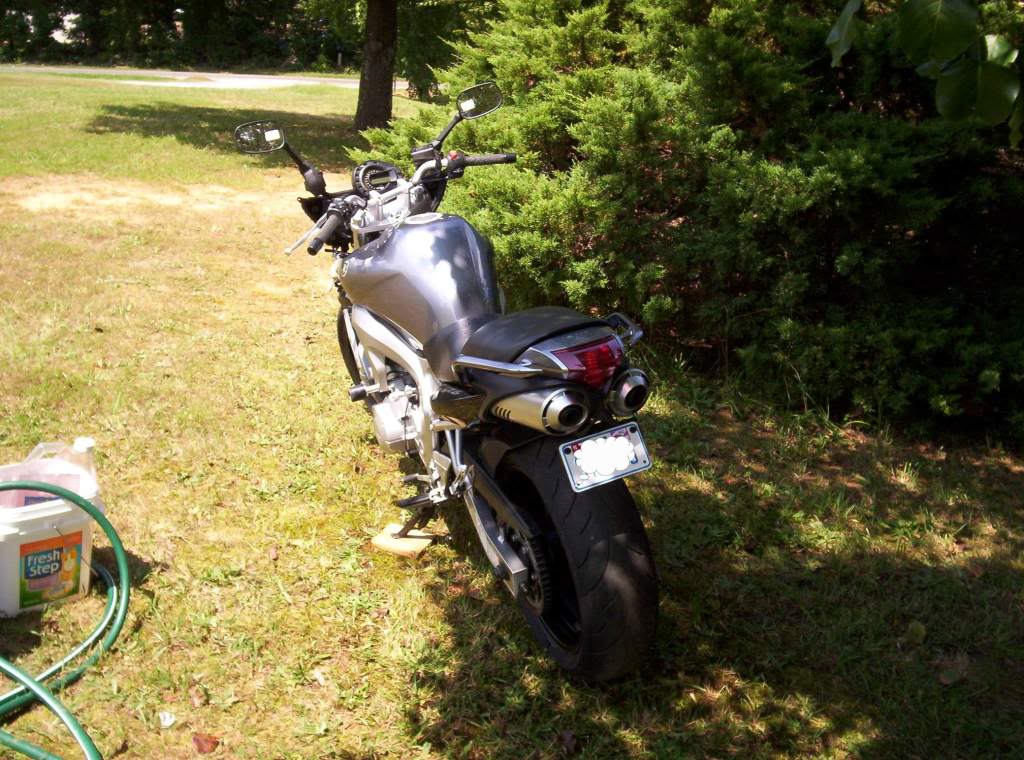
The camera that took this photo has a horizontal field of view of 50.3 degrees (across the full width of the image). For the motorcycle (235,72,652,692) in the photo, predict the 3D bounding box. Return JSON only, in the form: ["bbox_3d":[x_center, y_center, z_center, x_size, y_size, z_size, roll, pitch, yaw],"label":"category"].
[{"bbox_3d":[-0.175,-0.083,3.139,0.870,1.290,2.050,-15,21,-19],"label":"motorcycle"}]

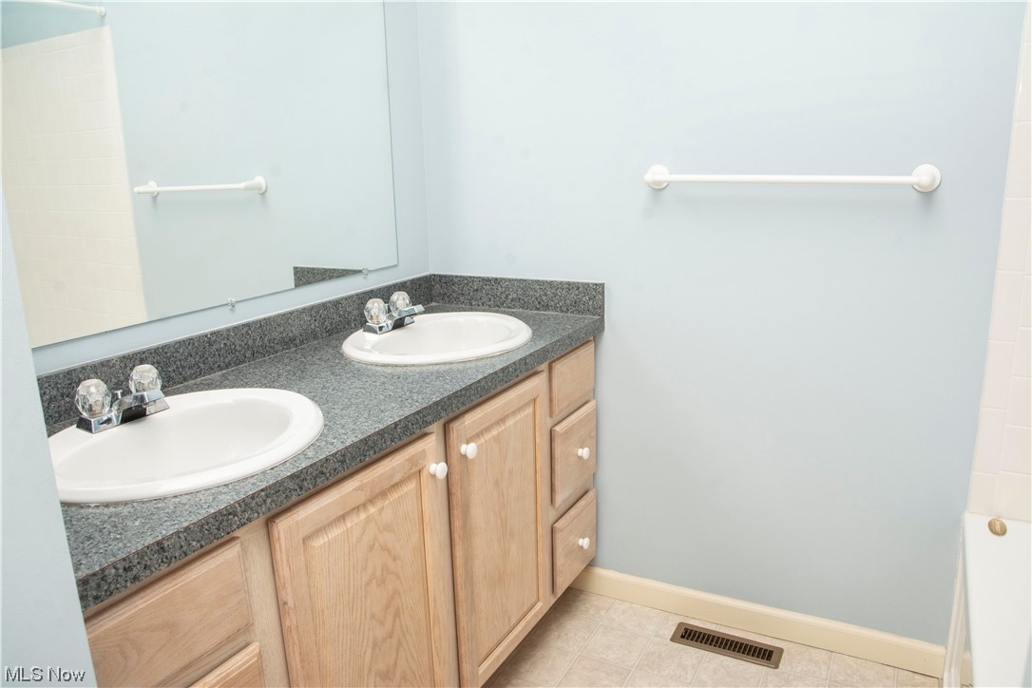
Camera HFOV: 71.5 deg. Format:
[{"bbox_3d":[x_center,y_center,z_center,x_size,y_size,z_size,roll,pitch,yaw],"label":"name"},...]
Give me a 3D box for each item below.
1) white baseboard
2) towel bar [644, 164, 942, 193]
[{"bbox_3d":[0.612,0.759,2.023,1.033,0.080,0.016,5,15,26],"label":"white baseboard"},{"bbox_3d":[0.620,-0.390,1.683,0.665,0.061,0.075,7,16,26],"label":"towel bar"}]

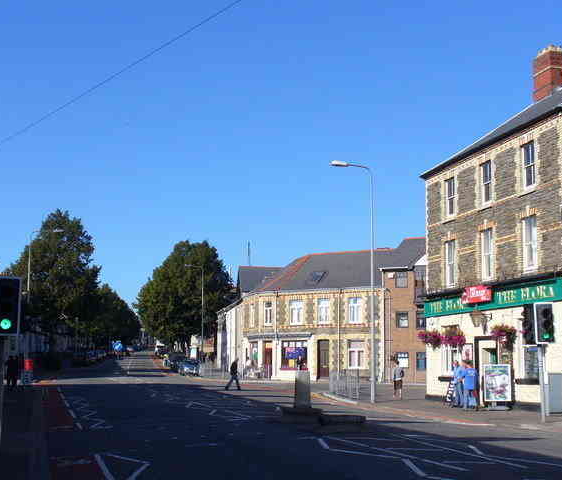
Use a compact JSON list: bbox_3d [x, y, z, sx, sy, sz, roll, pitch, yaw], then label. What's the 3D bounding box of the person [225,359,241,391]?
[{"bbox_3d":[-2.519,7.130,47.071,0.800,1.720,0.500,0,-7,6],"label":"person"}]

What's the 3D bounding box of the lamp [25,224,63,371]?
[{"bbox_3d":[-14.924,4.121,55.717,2.200,9.700,0.350,2,-7,-9],"label":"lamp"}]

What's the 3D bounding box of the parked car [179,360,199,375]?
[{"bbox_3d":[-8.004,11.122,77.201,1.750,1.480,4.200,2,-8,-11],"label":"parked car"}]

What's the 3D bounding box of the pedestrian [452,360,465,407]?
[{"bbox_3d":[6.342,5.232,31.798,0.480,1.700,0.500,3,-8,-18],"label":"pedestrian"}]

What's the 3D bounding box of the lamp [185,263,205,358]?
[{"bbox_3d":[-7.450,6.922,76.740,1.650,9.700,0.350,2,-7,-9],"label":"lamp"}]

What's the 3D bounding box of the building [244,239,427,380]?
[{"bbox_3d":[4.415,5.649,68.469,16.500,10.300,9.500,-3,-8,27],"label":"building"}]

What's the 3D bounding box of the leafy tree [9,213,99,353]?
[{"bbox_3d":[-19.959,4.610,78.035,8.600,14.400,8.600,2,-8,-9],"label":"leafy tree"}]

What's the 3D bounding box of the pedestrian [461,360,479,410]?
[{"bbox_3d":[6.537,5.069,30.609,0.550,1.720,0.500,2,-7,-9],"label":"pedestrian"}]

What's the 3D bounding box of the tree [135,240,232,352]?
[{"bbox_3d":[-11.874,7.857,107.874,11.500,15.800,11.500,2,-8,-9],"label":"tree"}]

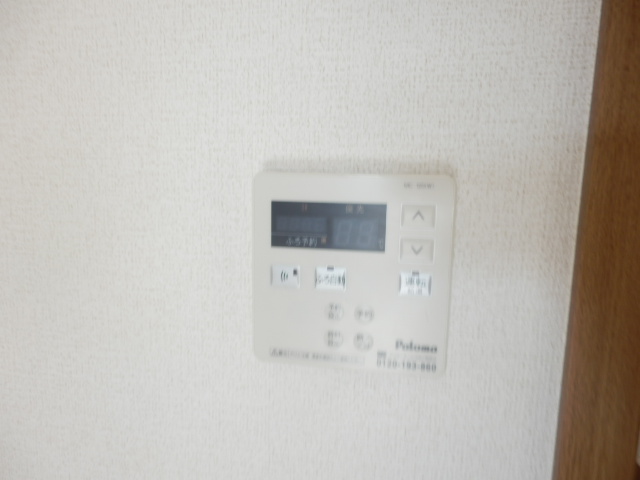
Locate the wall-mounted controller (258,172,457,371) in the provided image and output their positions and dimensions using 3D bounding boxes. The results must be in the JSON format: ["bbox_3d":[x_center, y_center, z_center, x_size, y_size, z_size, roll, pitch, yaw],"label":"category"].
[{"bbox_3d":[0.019,0.019,0.278,0.120,0.120,0.019,2,8,8],"label":"wall-mounted controller"}]

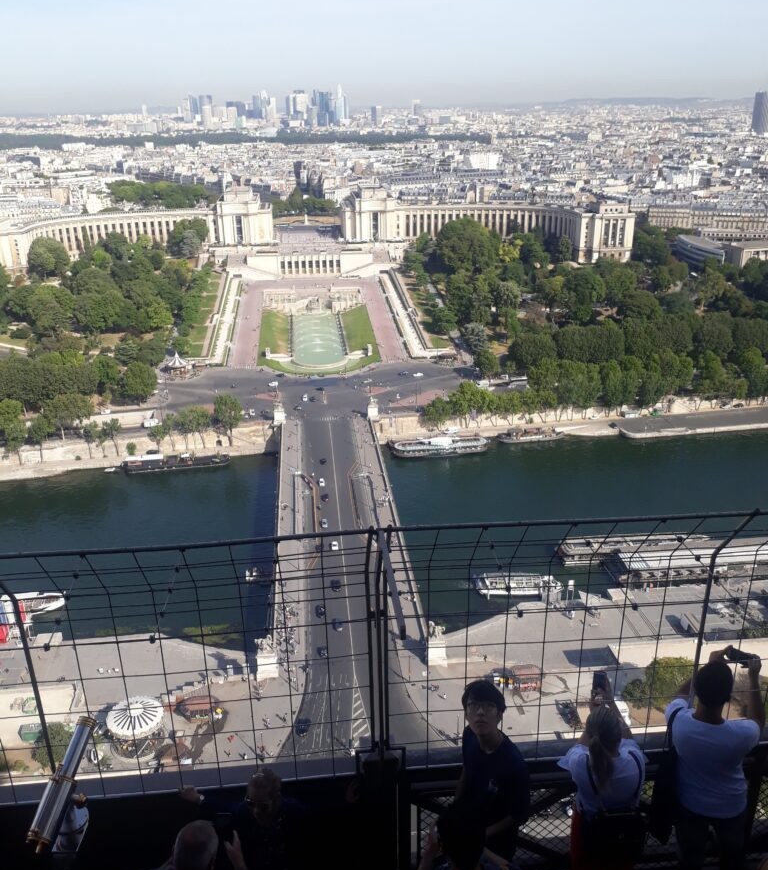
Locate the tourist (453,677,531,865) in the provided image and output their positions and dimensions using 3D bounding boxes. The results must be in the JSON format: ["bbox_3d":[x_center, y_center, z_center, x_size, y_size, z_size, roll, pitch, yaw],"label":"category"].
[{"bbox_3d":[0.523,1.940,3.920,0.500,1.720,0.320,12,25,26],"label":"tourist"}]

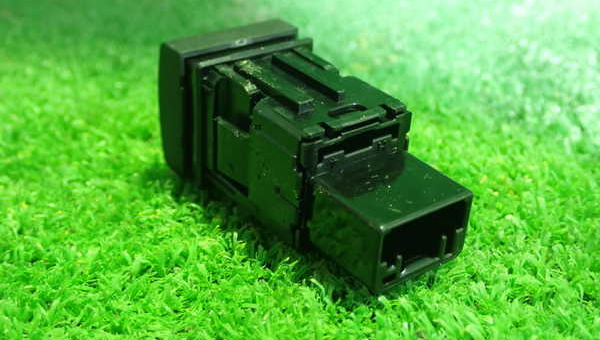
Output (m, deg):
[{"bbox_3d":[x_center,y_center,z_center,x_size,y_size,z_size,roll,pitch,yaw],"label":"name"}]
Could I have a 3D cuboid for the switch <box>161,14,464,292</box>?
[{"bbox_3d":[0.001,-0.004,0.147,0.026,0.025,0.062,-17,35,-31],"label":"switch"}]

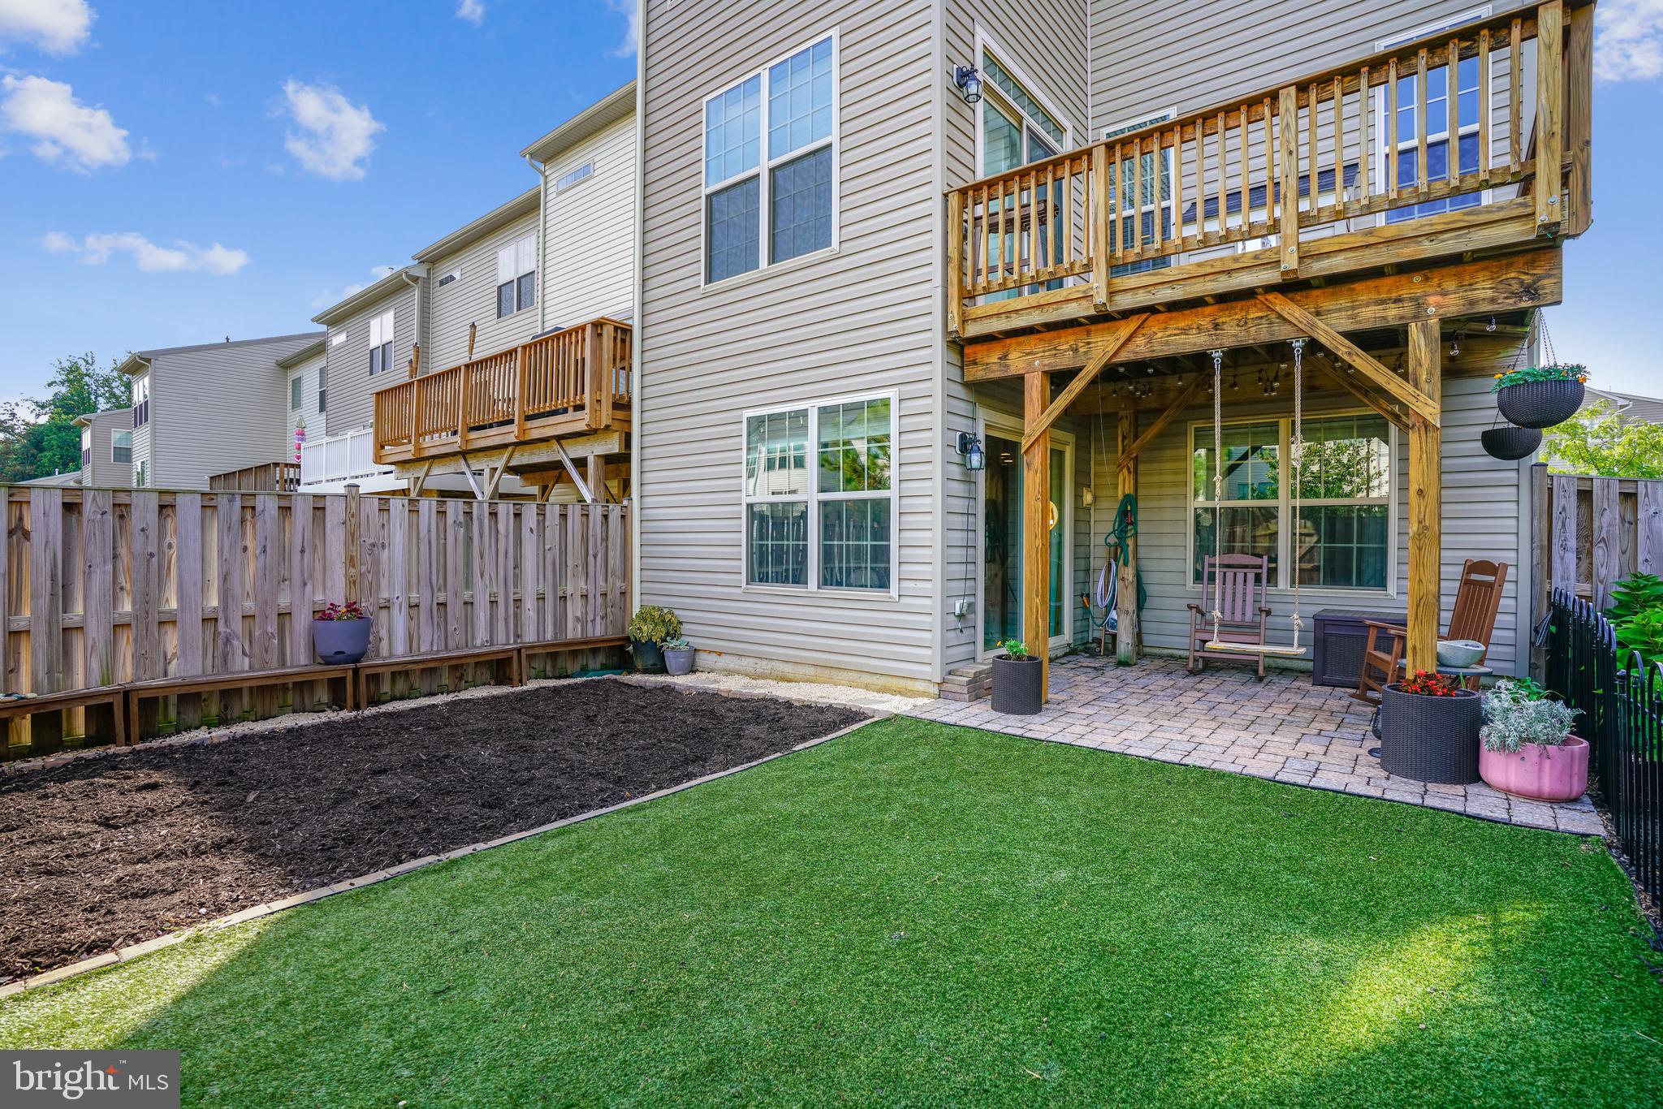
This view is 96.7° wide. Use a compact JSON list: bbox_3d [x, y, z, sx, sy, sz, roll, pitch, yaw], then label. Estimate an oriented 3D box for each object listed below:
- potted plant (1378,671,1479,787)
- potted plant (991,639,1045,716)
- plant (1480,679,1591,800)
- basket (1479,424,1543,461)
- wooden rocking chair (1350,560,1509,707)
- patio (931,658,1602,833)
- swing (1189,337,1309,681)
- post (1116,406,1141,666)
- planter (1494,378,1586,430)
[{"bbox_3d":[3.124,0.883,3.850,0.410,0.500,0.410,1,1,38],"label":"potted plant"},{"bbox_3d":[1.336,0.850,5.315,0.360,0.520,0.360,1,1,38],"label":"potted plant"},{"bbox_3d":[3.412,0.872,3.593,0.410,0.530,0.400,1,1,38],"label":"plant"},{"bbox_3d":[5.300,-0.862,5.763,0.350,0.250,0.350,1,1,38],"label":"basket"},{"bbox_3d":[4.156,0.558,5.163,0.800,1.050,0.640,0,1,20],"label":"wooden rocking chair"},{"bbox_3d":[2.988,1.115,5.514,3.400,0.120,3.670,1,1,38],"label":"patio"},{"bbox_3d":[2.681,-0.321,4.669,0.600,1.930,0.220,1,1,38],"label":"swing"},{"bbox_3d":[2.819,-0.168,6.993,0.140,2.420,0.140,1,1,38],"label":"post"},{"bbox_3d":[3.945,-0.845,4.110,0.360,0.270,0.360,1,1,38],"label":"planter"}]

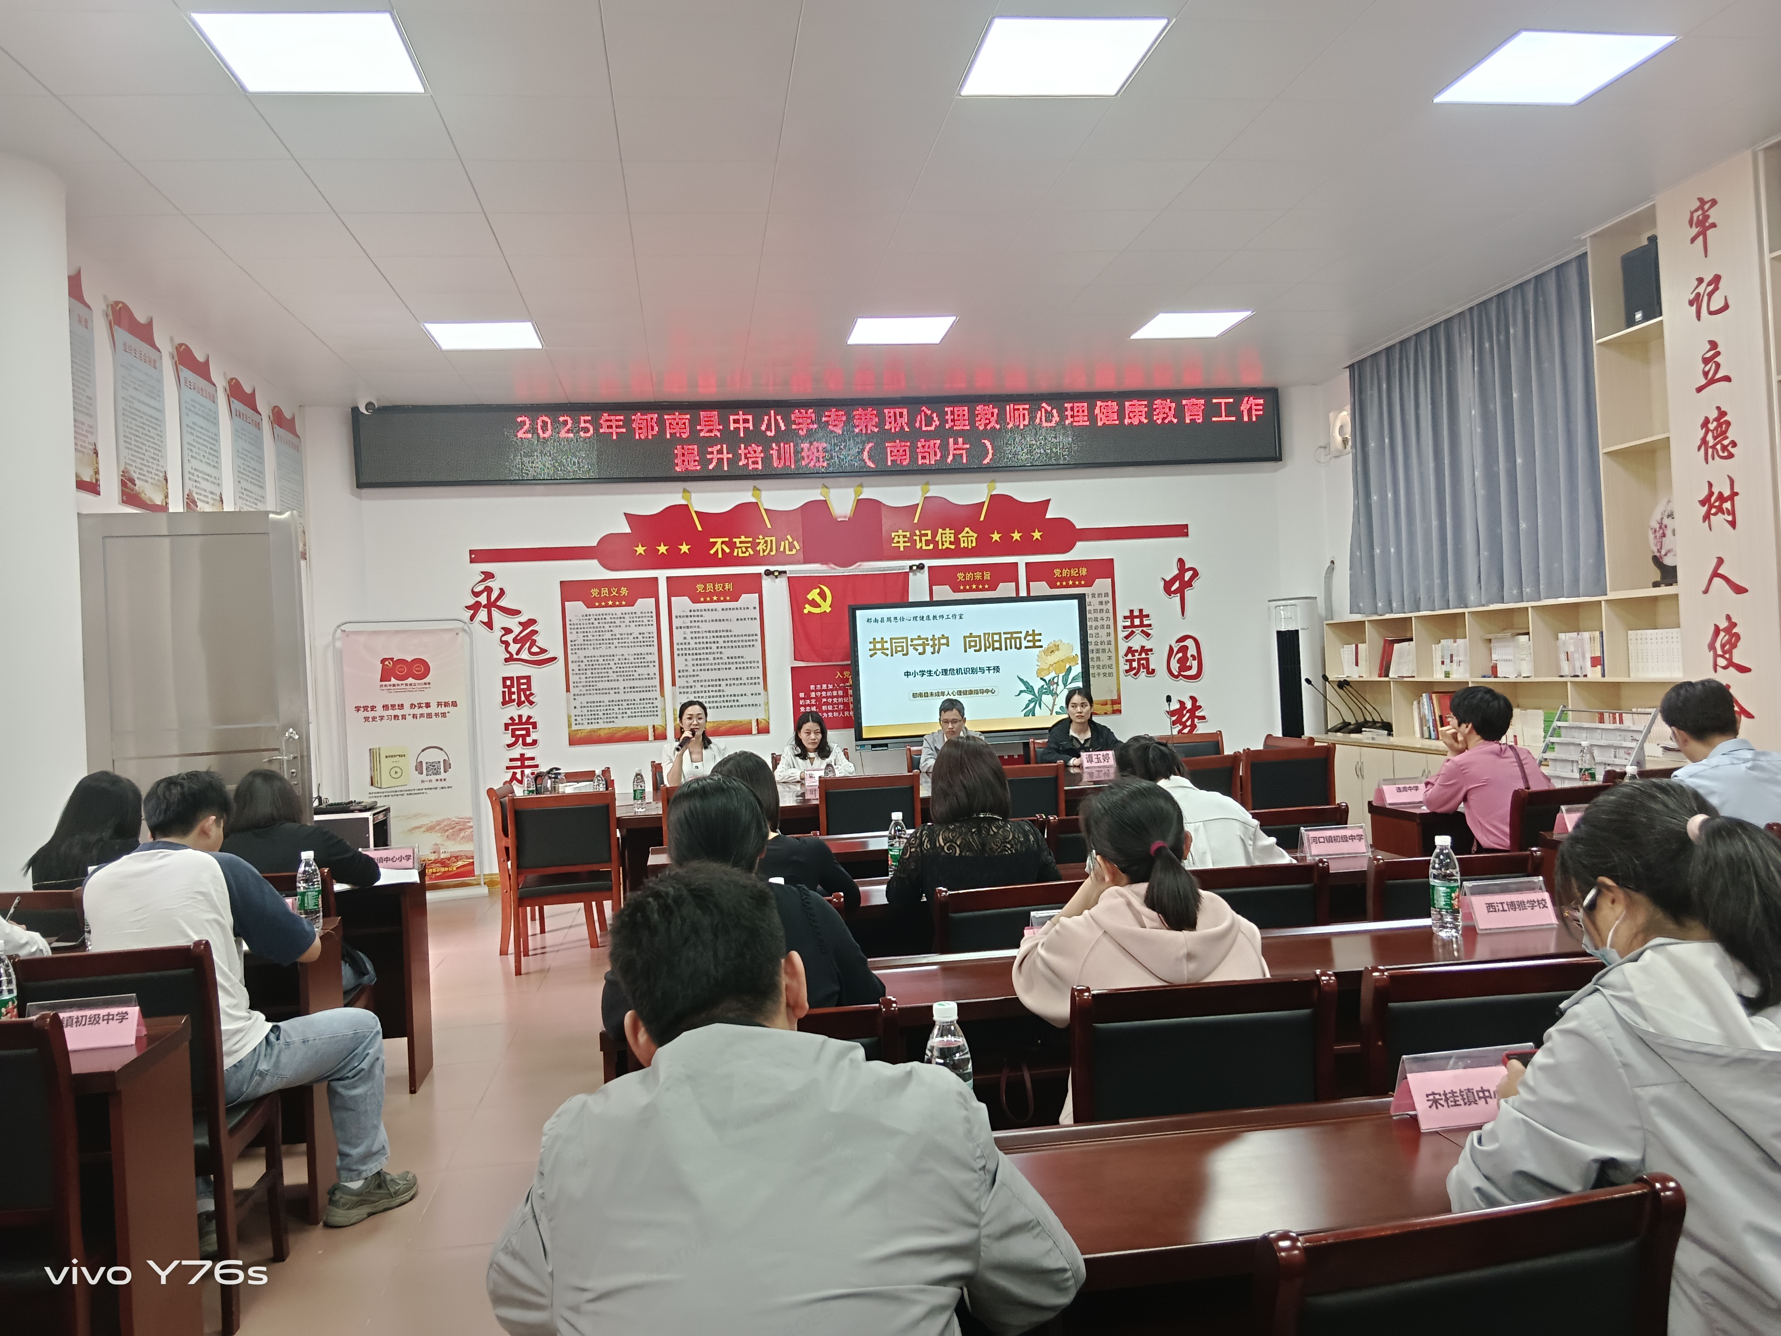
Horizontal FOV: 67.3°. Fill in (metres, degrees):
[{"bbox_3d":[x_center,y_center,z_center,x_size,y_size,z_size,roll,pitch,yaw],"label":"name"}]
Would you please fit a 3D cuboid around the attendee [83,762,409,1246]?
[{"bbox_3d":[-1.694,0.890,3.549,0.690,1.265,0.790,-3,0,3],"label":"attendee"}]

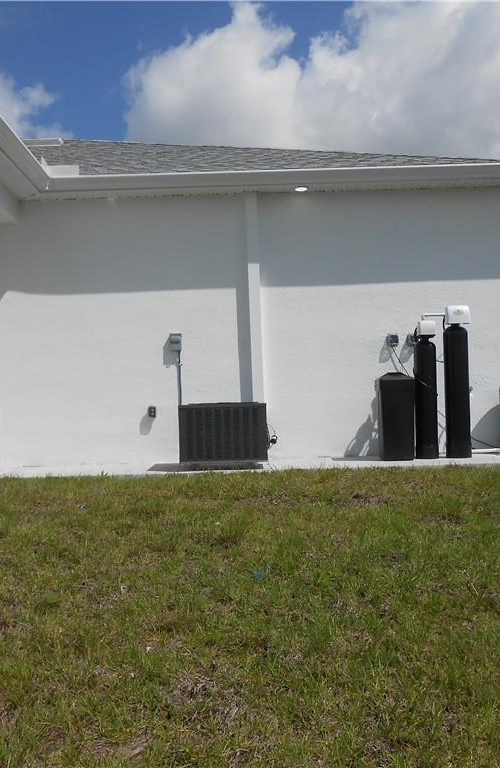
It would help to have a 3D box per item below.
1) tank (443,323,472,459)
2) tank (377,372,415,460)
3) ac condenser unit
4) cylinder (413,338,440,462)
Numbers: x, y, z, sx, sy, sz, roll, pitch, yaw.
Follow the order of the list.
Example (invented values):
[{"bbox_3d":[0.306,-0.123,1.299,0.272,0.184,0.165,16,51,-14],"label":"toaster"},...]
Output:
[{"bbox_3d":[2.203,0.072,8.186,0.269,1.416,0.269,-2,-2,0],"label":"tank"},{"bbox_3d":[1.509,0.341,8.111,0.376,0.914,0.396,-2,-2,0],"label":"tank"},{"bbox_3d":[-0.269,0.493,7.760,0.837,0.589,0.837,-2,-2,0],"label":"ac condenser unit"},{"bbox_3d":[1.863,0.151,8.181,0.242,1.269,0.242,-2,-2,0],"label":"cylinder"}]

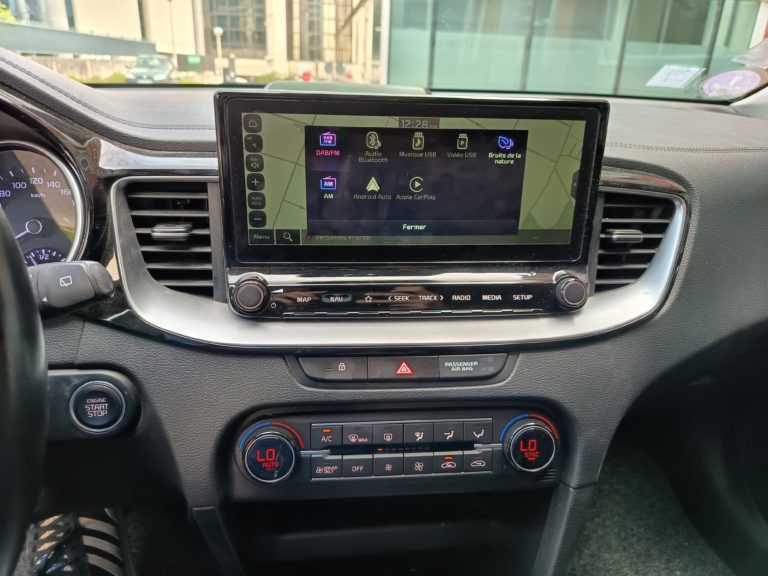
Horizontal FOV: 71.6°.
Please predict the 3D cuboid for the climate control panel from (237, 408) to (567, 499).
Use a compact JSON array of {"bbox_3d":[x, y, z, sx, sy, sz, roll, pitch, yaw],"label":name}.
[{"bbox_3d":[0.015,0.135,0.445,0.270,0.063,0.030,-1,3,-6],"label":"climate control panel"}]

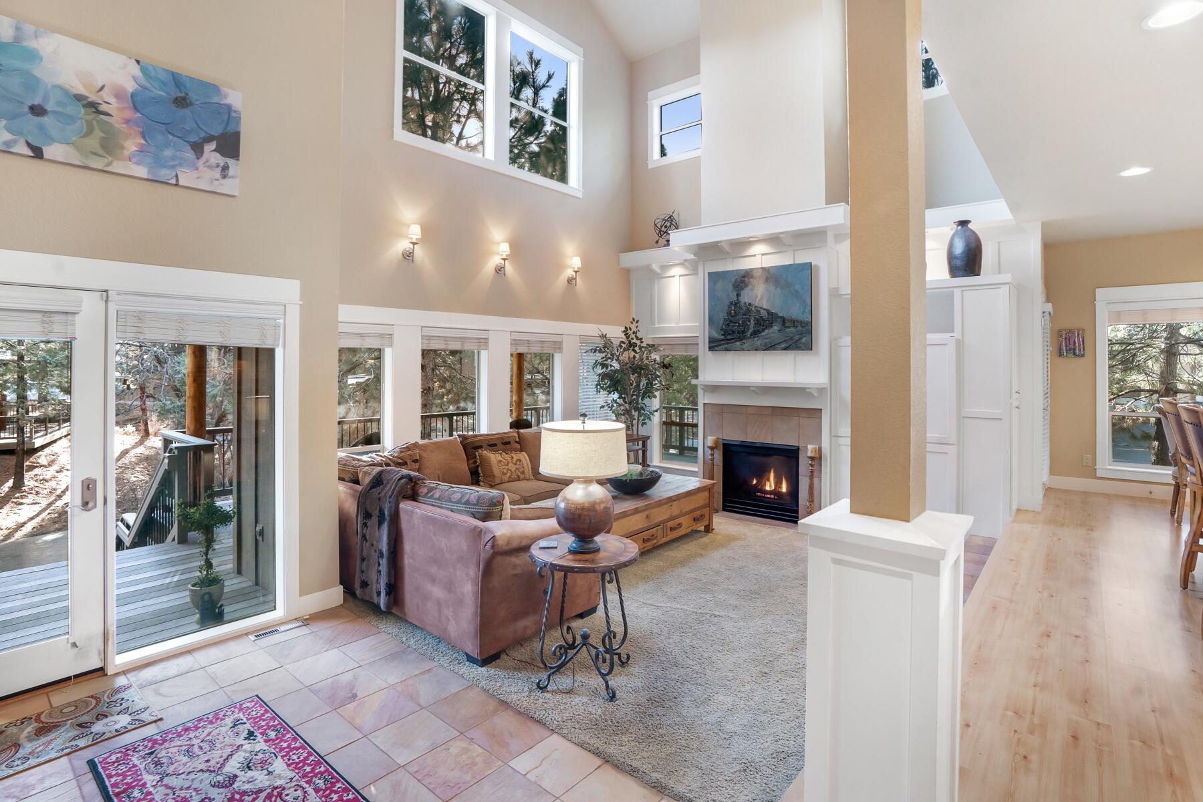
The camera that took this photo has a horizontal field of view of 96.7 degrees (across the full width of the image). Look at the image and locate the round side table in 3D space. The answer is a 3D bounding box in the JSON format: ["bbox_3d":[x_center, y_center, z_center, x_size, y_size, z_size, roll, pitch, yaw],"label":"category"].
[{"bbox_3d":[-0.087,1.125,2.840,0.580,0.675,0.580,0,2,0],"label":"round side table"}]

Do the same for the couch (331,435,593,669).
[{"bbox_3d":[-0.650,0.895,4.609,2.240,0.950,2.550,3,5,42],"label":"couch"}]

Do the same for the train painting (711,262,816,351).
[{"bbox_3d":[1.678,-0.998,5.731,1.120,0.870,0.050,3,4,37],"label":"train painting"}]

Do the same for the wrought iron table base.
[{"bbox_3d":[-0.087,1.145,2.840,0.430,0.635,0.430,1,2,13],"label":"wrought iron table base"}]

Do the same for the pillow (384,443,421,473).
[{"bbox_3d":[-1.700,0.545,4.580,0.390,0.370,0.160,-2,-9,-45],"label":"pillow"}]

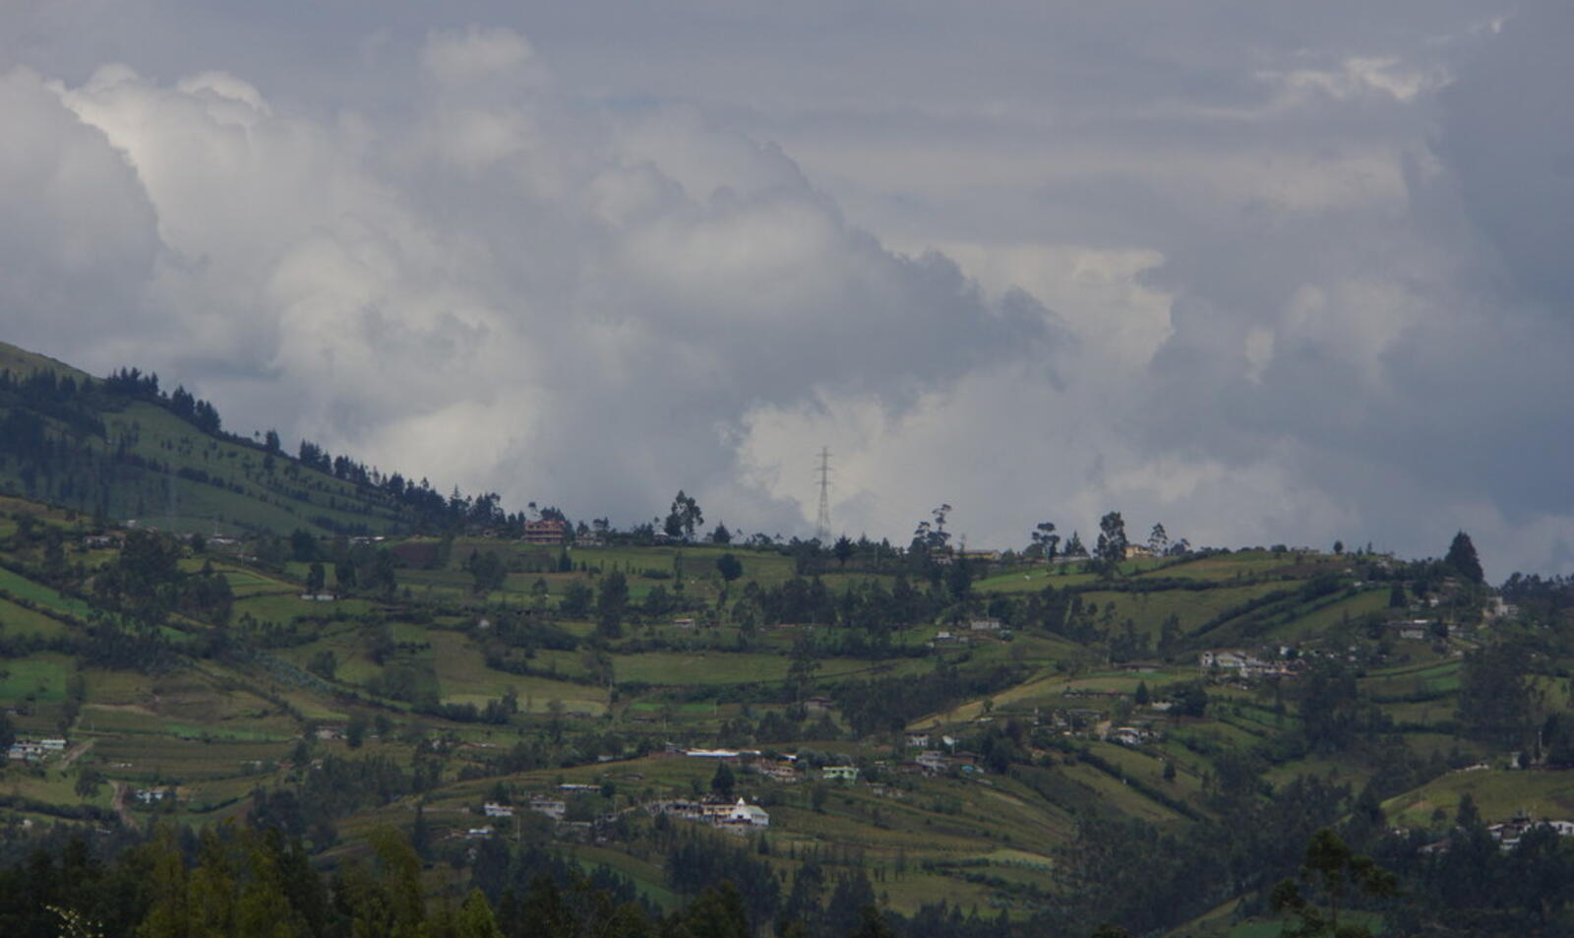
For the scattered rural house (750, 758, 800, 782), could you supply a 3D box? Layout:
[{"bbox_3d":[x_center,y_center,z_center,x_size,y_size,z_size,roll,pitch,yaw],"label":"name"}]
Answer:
[{"bbox_3d":[-4.475,109.323,4550.000,16.000,7.800,9.000,0,-1,8],"label":"scattered rural house"}]

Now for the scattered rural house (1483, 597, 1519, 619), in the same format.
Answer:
[{"bbox_3d":[300.240,58.299,5250.000,13.000,9.000,9.500,0,-1,5],"label":"scattered rural house"}]

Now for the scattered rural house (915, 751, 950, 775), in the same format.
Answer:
[{"bbox_3d":[53.026,106.864,4550.000,11.000,8.000,9.000,0,-1,0],"label":"scattered rural house"}]

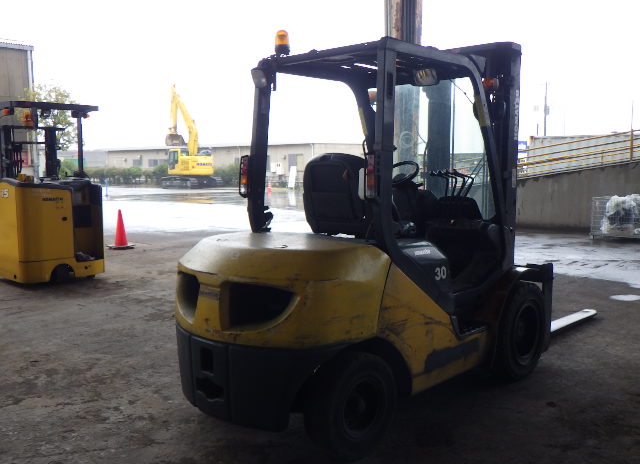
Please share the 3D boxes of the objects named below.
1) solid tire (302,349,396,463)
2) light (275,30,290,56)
[{"bbox_3d":[0.165,0.880,3.275,0.180,0.555,0.555,5,8,43],"label":"solid tire"},{"bbox_3d":[-0.234,-1.182,3.930,0.100,0.165,0.100,0,6,0],"label":"light"}]

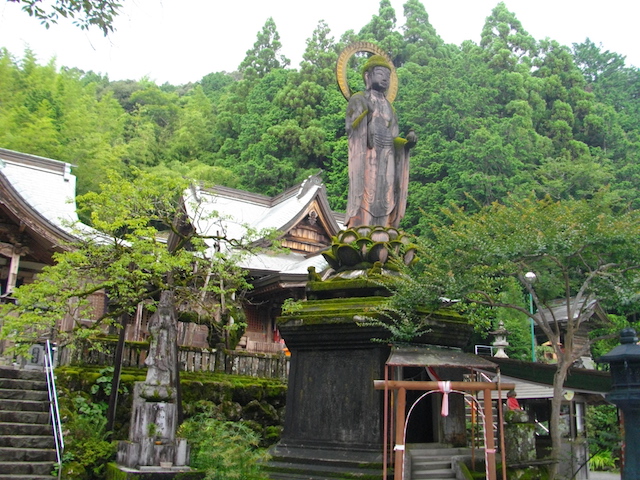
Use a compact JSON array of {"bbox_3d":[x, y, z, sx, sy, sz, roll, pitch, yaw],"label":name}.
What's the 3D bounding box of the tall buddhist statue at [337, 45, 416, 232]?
[{"bbox_3d":[1.845,-3.518,18.733,2.300,6.791,1.750,12,-19,-32],"label":"tall buddhist statue"}]

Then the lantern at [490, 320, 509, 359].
[{"bbox_3d":[6.986,3.988,22.767,0.800,1.800,0.800,-2,-16,12],"label":"lantern"}]

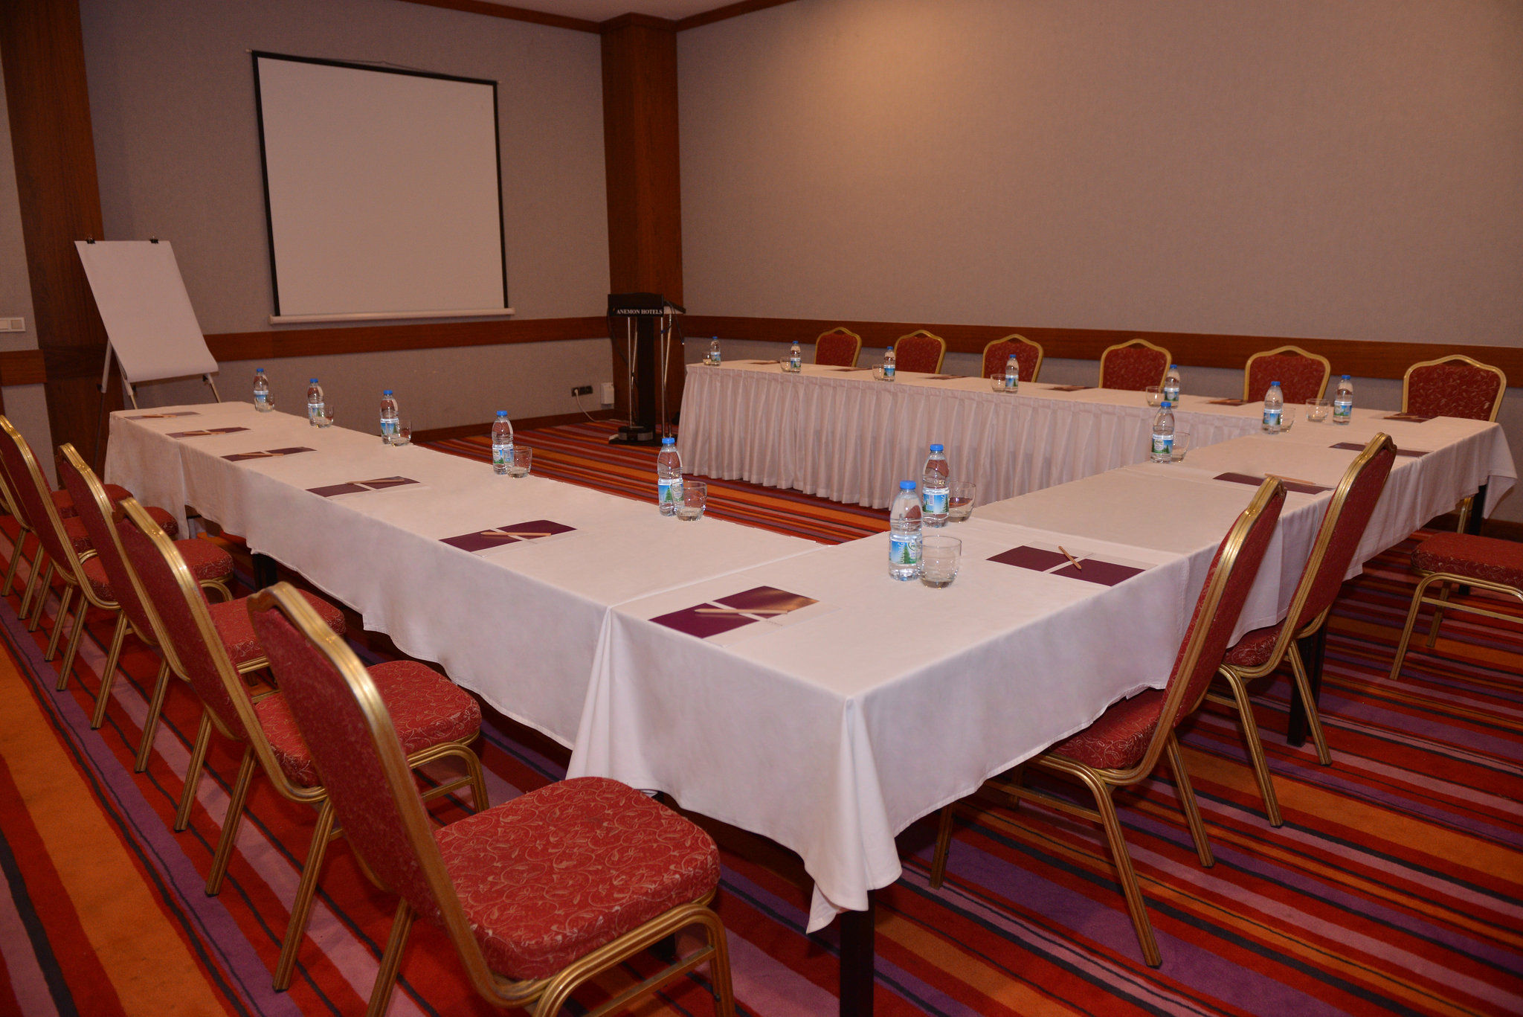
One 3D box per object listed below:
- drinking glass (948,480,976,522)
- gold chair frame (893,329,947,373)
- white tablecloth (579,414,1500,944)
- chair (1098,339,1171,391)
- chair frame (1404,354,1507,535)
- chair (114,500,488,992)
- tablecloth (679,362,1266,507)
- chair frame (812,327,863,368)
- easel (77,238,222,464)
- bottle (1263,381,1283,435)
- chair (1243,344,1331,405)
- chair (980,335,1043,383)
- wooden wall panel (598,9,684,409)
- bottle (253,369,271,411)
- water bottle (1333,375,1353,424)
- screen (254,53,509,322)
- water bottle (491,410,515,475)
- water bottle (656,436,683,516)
[{"bbox_3d":[0.484,-0.017,2.476,0.077,0.086,0.077,0,13,0],"label":"drinking glass"},{"bbox_3d":[0.908,-0.687,6.905,0.588,0.993,0.462,-12,17,-42],"label":"gold chair frame"},{"bbox_3d":[1.400,0.098,3.099,4.194,0.378,0.744,-12,17,-42],"label":"white tablecloth"},{"bbox_3d":[1.972,-0.439,5.733,0.570,0.962,0.455,-12,17,-43],"label":"chair"},{"bbox_3d":[3.055,-0.190,4.629,0.570,0.962,0.455,-12,17,-43],"label":"chair frame"},{"bbox_3d":[-0.939,0.395,2.100,0.570,0.962,0.455,-12,17,-43],"label":"chair"},{"bbox_3d":[1.042,-0.370,6.039,0.672,0.756,4.140,-12,17,-42],"label":"tablecloth"},{"bbox_3d":[0.394,-0.791,7.333,0.570,0.962,0.455,-12,17,-43],"label":"chair frame"},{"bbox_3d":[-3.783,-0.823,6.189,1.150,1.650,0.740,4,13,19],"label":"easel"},{"bbox_3d":[1.988,-0.393,3.941,0.067,0.202,0.067,-12,17,-42],"label":"bottle"},{"bbox_3d":[2.526,-0.313,5.167,0.570,0.962,0.455,-12,17,-43],"label":"chair"},{"bbox_3d":[1.411,-0.570,6.386,0.588,0.987,0.462,-12,17,-42],"label":"chair"},{"bbox_3d":[-1.119,-2.650,9.571,0.480,3.660,0.480,-12,17,-43],"label":"wooden wall panel"},{"bbox_3d":[-2.369,-0.557,4.809,0.067,0.202,0.067,-12,17,-42],"label":"bottle"},{"bbox_3d":[2.398,-0.449,4.176,0.067,0.202,0.067,-12,17,-42],"label":"water bottle"},{"bbox_3d":[-2.932,-2.484,8.062,2.100,1.965,0.080,-12,17,-43],"label":"screen"},{"bbox_3d":[-0.827,-0.212,3.232,0.067,0.202,0.067,-12,17,-42],"label":"water bottle"},{"bbox_3d":[-0.243,-0.088,2.663,0.067,0.202,0.067,0,13,0],"label":"water bottle"}]

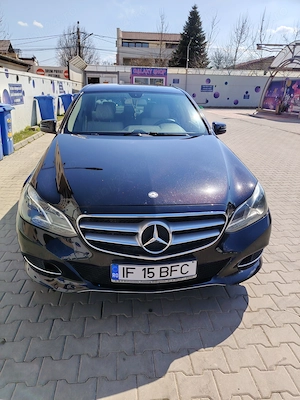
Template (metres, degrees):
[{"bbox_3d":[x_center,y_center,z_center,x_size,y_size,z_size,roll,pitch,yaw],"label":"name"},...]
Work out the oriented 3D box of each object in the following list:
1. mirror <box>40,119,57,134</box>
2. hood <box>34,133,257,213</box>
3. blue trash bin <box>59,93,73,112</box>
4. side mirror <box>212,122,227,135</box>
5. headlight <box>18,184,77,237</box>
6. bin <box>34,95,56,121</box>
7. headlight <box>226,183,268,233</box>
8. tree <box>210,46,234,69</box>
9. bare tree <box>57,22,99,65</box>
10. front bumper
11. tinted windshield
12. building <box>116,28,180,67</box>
[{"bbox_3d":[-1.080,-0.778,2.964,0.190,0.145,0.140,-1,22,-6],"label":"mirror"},{"bbox_3d":[-0.042,-0.265,2.238,1.640,0.300,1.400,-1,22,-6],"label":"hood"},{"bbox_3d":[-4.009,-4.585,13.314,0.730,1.070,0.580,-1,22,-6],"label":"blue trash bin"},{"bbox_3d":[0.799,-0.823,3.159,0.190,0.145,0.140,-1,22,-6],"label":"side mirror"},{"bbox_3d":[-0.680,0.056,1.873,0.420,0.220,0.540,-1,22,-6],"label":"headlight"},{"bbox_3d":[-3.595,-3.037,9.541,0.730,1.070,0.580,-1,22,-6],"label":"bin"},{"bbox_3d":[0.672,0.023,2.013,0.420,0.220,0.540,-1,22,-6],"label":"headlight"},{"bbox_3d":[10.323,-17.877,39.484,3.400,6.500,3.400,-1,22,-6],"label":"tree"},{"bbox_3d":[-10.141,-19.210,38.788,5.800,8.800,5.500,-1,22,-6],"label":"bare tree"},{"bbox_3d":[0.002,0.290,1.938,1.820,0.480,0.580,-1,22,-6],"label":"front bumper"},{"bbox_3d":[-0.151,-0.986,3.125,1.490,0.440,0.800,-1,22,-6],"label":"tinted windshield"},{"bbox_3d":[-0.189,-25.557,52.529,12.600,10.500,9.000,-1,22,-6],"label":"building"}]

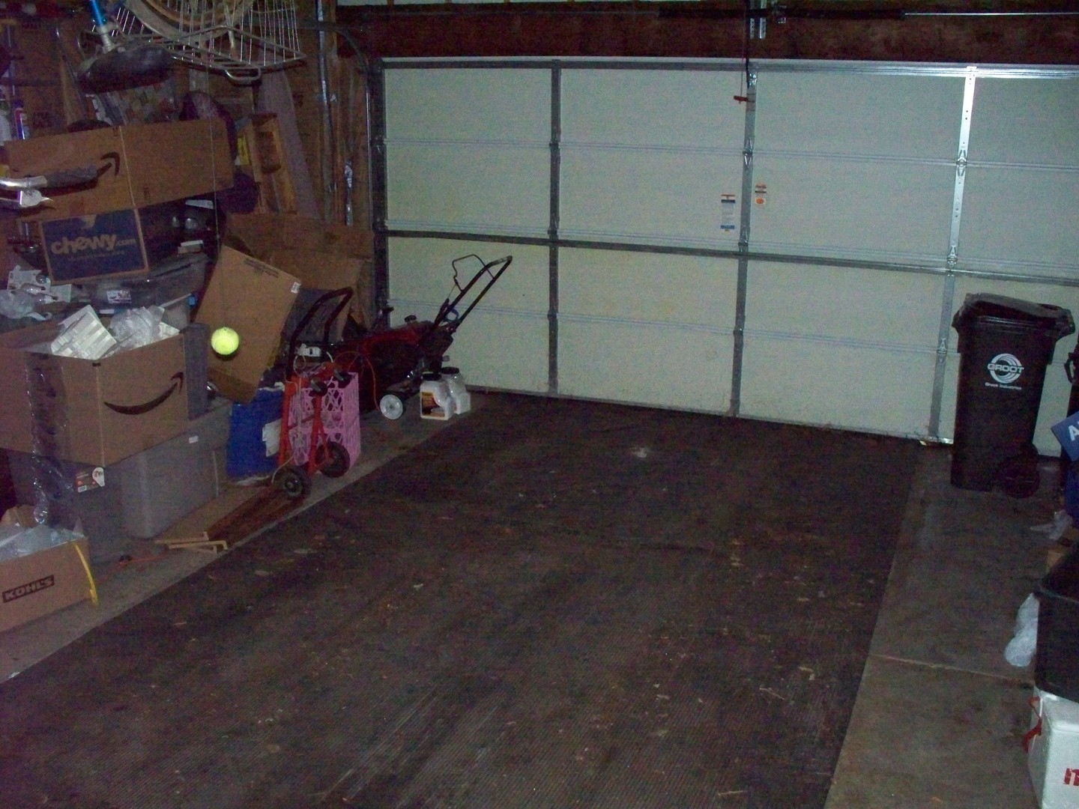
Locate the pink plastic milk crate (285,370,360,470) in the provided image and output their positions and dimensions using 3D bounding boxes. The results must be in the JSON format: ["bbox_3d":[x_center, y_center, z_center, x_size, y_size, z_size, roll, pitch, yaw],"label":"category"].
[{"bbox_3d":[-1.135,0.091,5.949,0.310,0.455,0.305,2,17,4],"label":"pink plastic milk crate"}]

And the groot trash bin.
[{"bbox_3d":[2.365,-0.077,5.710,0.585,0.980,0.490,8,19,24],"label":"groot trash bin"}]

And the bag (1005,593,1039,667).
[{"bbox_3d":[1.775,0.805,4.075,0.200,0.170,0.310,7,18,22],"label":"bag"}]

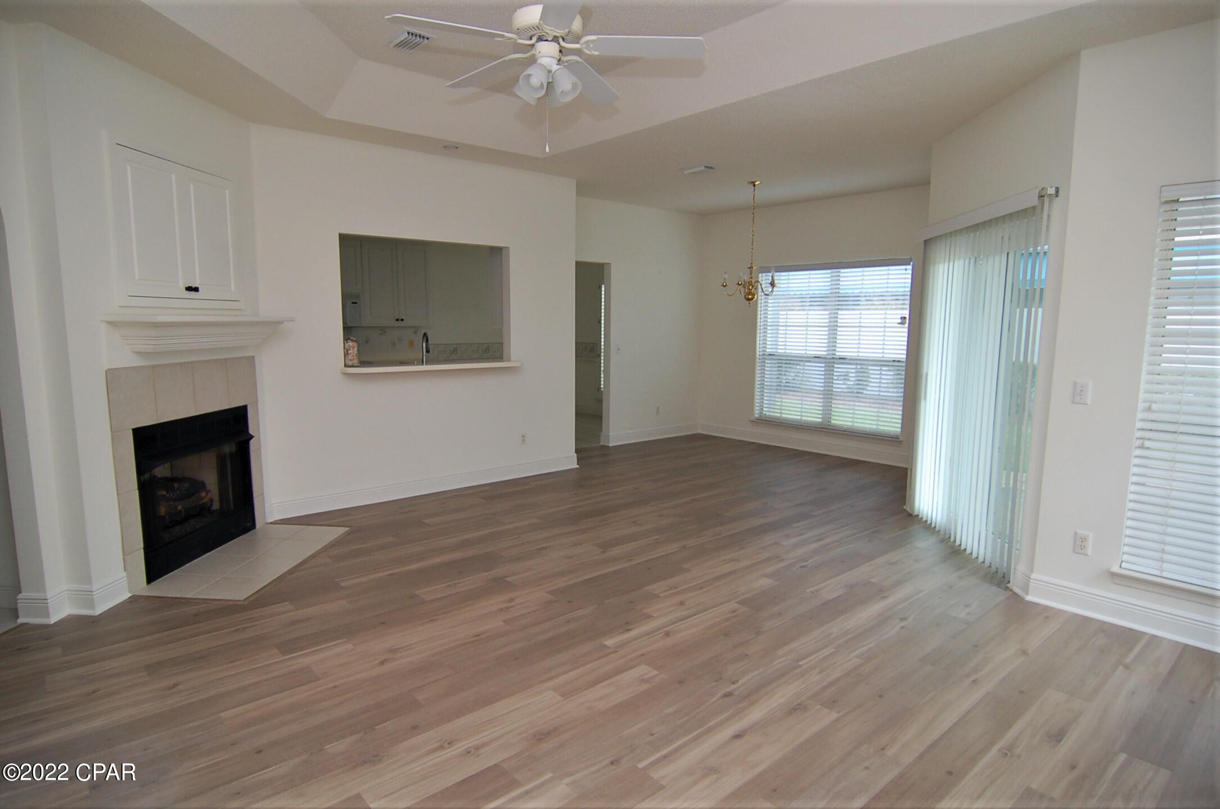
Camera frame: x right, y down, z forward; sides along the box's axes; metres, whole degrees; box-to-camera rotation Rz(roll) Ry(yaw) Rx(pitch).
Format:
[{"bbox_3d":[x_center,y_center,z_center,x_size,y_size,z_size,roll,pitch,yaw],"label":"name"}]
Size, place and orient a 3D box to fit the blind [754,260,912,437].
[{"bbox_3d":[2.373,-0.618,6.731,0.065,1.782,1.785,-6,9,-40],"label":"blind"}]

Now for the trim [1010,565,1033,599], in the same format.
[{"bbox_3d":[2.170,0.928,3.224,0.027,0.130,0.180,0,7,2],"label":"trim"}]

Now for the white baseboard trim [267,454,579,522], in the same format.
[{"bbox_3d":[-1.390,0.665,5.265,2.805,0.128,0.025,-6,9,-41],"label":"white baseboard trim"}]

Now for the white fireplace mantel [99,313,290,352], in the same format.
[{"bbox_3d":[-2.323,-0.423,3.575,0.279,0.190,1.209,0,7,2],"label":"white fireplace mantel"}]

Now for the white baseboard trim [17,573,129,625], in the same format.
[{"bbox_3d":[-2.616,0.944,2.998,0.298,0.130,0.323,0,7,2],"label":"white baseboard trim"}]

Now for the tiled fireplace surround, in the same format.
[{"bbox_3d":[-2.477,0.331,3.672,0.040,1.181,1.184,0,7,2],"label":"tiled fireplace surround"}]

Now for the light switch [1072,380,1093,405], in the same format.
[{"bbox_3d":[2.259,-0.054,2.916,0.013,0.116,0.072,-6,9,-40],"label":"light switch"}]

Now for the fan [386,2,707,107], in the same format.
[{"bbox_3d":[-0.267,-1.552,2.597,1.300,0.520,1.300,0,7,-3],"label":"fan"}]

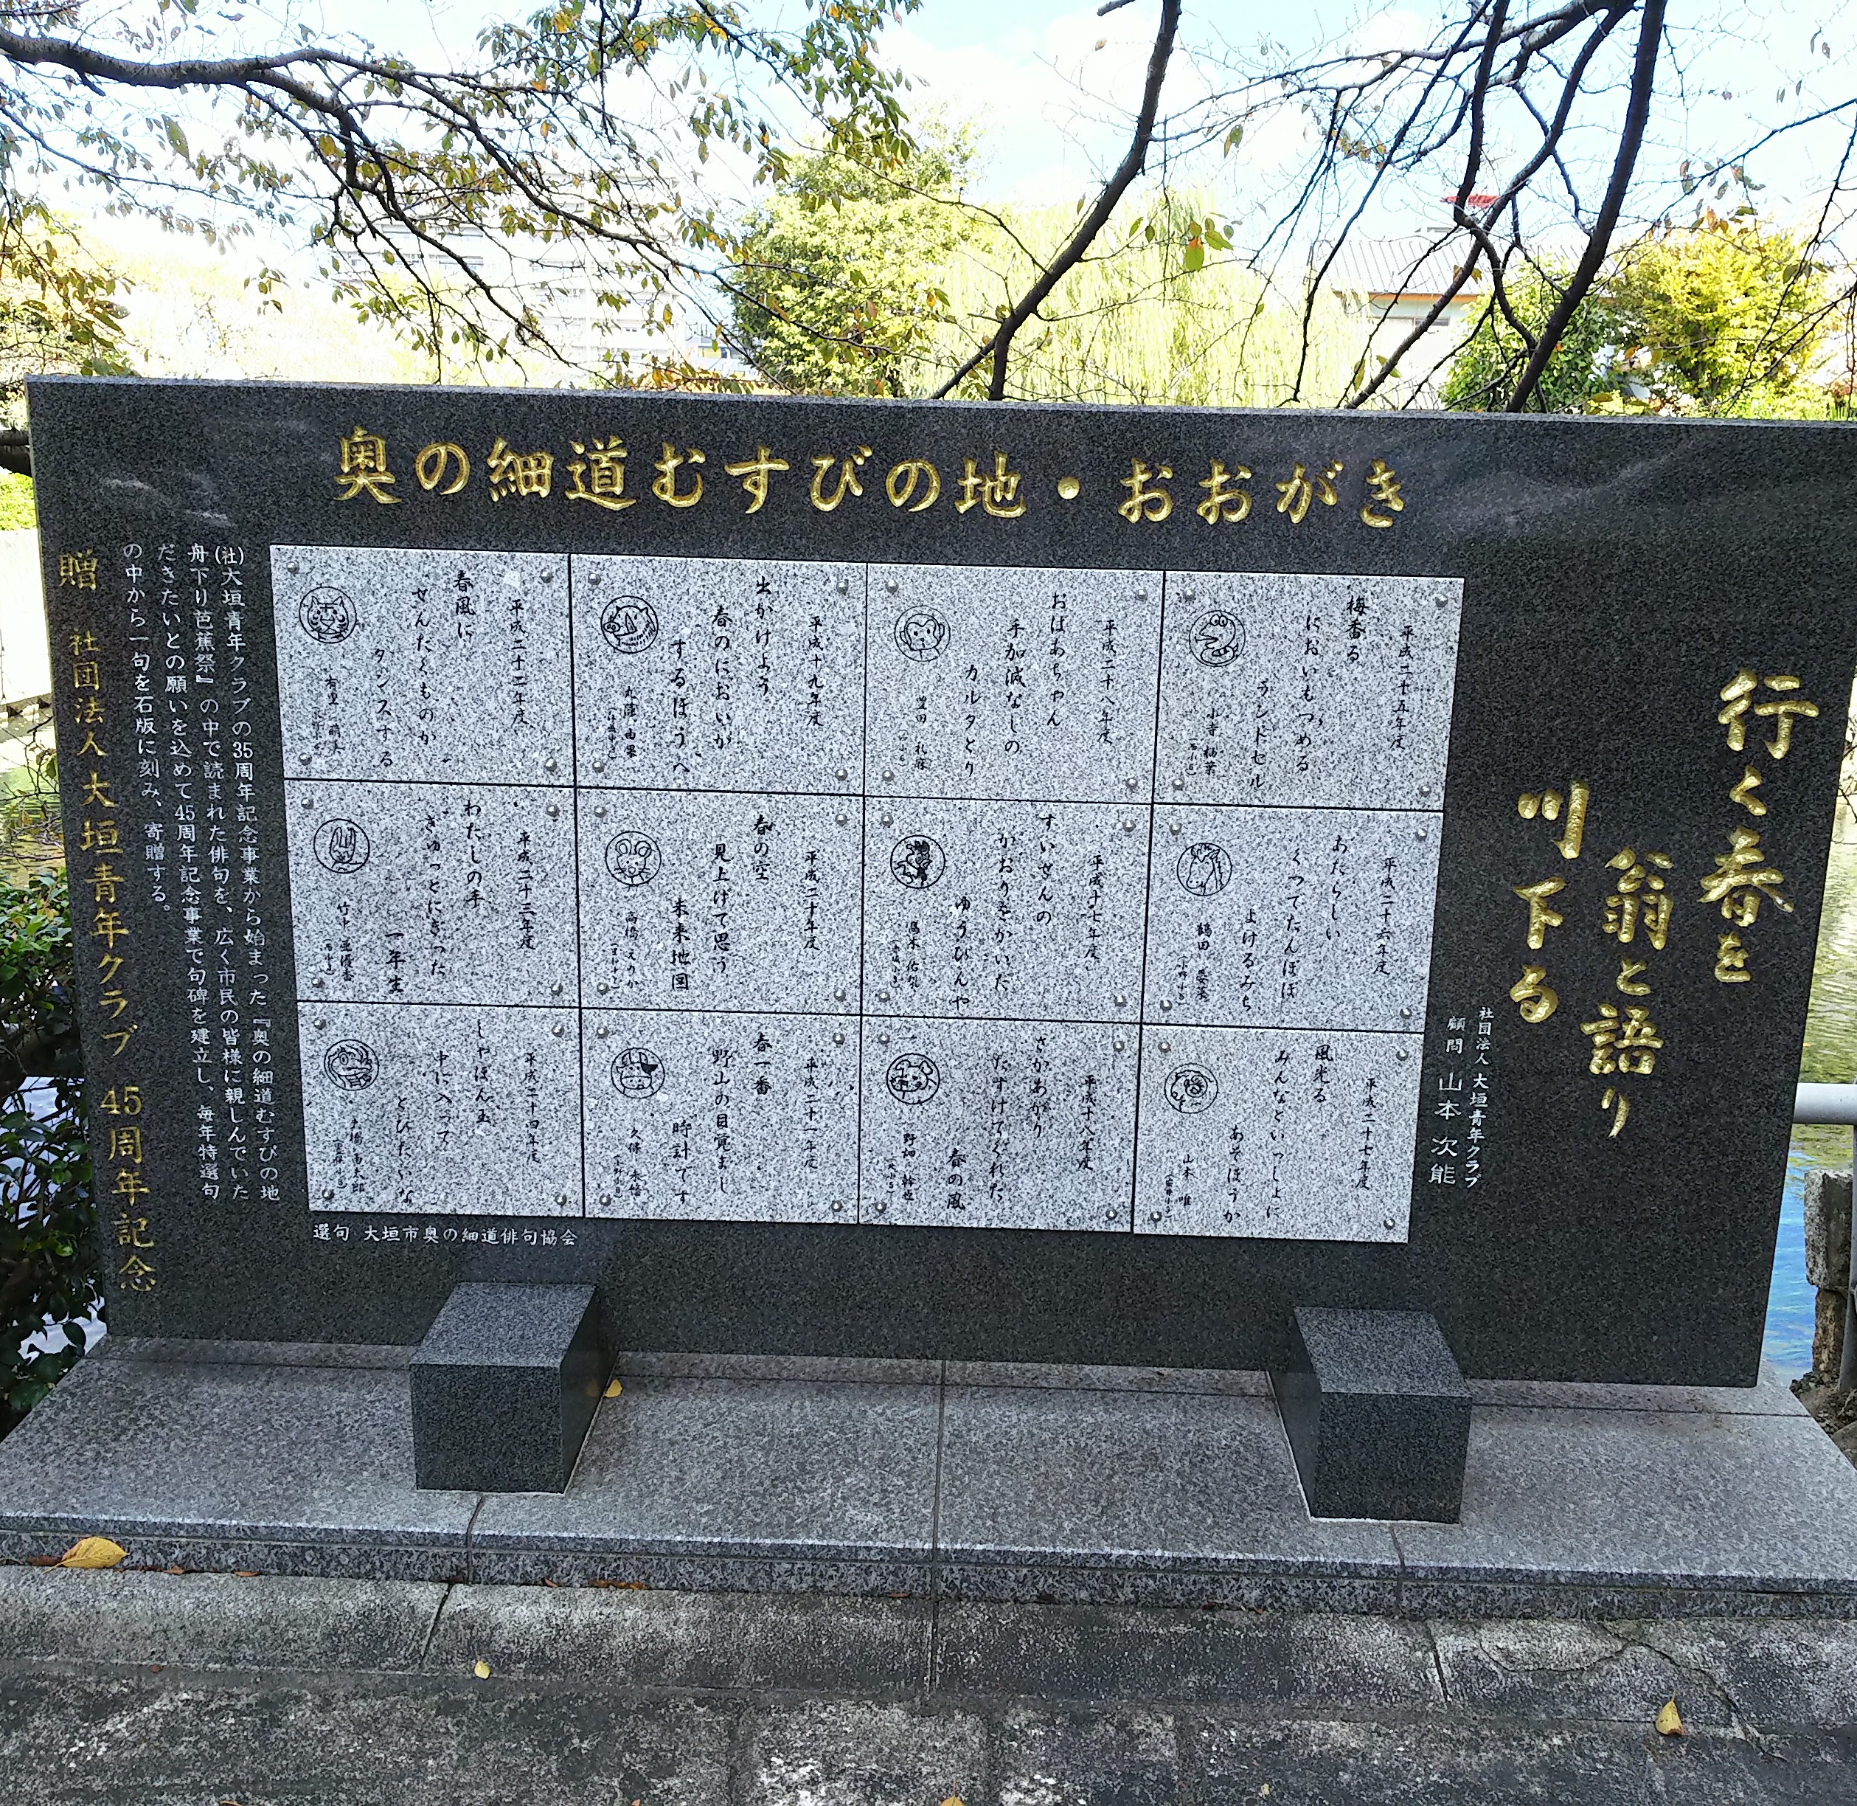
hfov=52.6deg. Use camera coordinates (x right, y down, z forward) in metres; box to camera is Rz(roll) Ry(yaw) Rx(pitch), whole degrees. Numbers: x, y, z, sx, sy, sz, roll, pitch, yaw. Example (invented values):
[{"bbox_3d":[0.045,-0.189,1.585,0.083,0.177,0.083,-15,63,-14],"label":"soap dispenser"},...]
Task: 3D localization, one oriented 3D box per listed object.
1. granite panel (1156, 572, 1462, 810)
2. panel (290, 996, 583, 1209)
[{"bbox_3d":[0.508,-0.283,2.519,0.391,0.309,0.020,2,14,0],"label":"granite panel"},{"bbox_3d":[-0.689,0.293,2.674,0.391,0.310,0.020,2,14,0],"label":"panel"}]

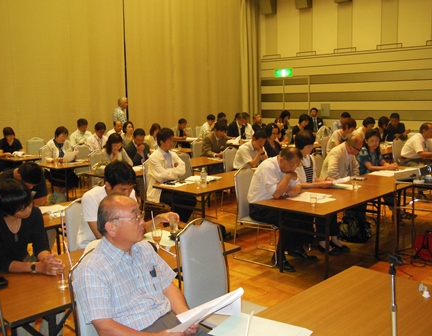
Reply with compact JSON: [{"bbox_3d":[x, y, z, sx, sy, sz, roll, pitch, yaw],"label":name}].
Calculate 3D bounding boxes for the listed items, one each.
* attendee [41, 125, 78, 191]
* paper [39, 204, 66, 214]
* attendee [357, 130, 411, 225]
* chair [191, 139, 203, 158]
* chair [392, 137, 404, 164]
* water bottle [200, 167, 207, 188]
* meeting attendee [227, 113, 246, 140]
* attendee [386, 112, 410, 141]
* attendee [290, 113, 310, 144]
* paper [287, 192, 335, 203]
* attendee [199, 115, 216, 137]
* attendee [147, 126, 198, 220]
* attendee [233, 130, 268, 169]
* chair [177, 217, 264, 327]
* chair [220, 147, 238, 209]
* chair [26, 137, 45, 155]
[{"bbox_3d":[-2.578,-0.076,8.423,0.800,1.230,0.520,7,11,44],"label":"attendee"},{"bbox_3d":[-1.520,0.367,4.549,0.300,0.008,0.240,6,11,43],"label":"paper"},{"bbox_3d":[2.153,0.103,6.601,0.750,1.220,0.500,6,11,43],"label":"attendee"},{"bbox_3d":[-0.116,-0.031,8.874,0.540,0.940,0.440,7,11,44],"label":"chair"},{"bbox_3d":[3.258,0.001,8.318,0.566,0.941,0.468,7,11,44],"label":"chair"},{"bbox_3d":[-0.147,0.122,5.833,0.066,0.216,0.066,7,11,44],"label":"water bottle"},{"bbox_3d":[0.563,-0.647,12.092,0.780,1.280,0.520,7,11,44],"label":"meeting attendee"},{"bbox_3d":[3.782,-0.501,10.596,0.520,1.260,0.680,-1,8,3],"label":"attendee"},{"bbox_3d":[2.068,-0.519,10.969,0.720,1.260,0.480,6,11,43],"label":"attendee"},{"bbox_3d":[0.977,0.297,5.093,0.439,0.012,0.419,7,11,44],"label":"paper"},{"bbox_3d":[-0.108,-0.708,12.760,0.780,1.230,0.500,6,11,43],"label":"attendee"},{"bbox_3d":[-0.516,0.172,6.296,0.819,1.331,0.526,7,11,44],"label":"attendee"},{"bbox_3d":[0.574,0.111,6.954,0.780,1.170,0.500,6,11,43],"label":"attendee"},{"bbox_3d":[0.086,0.782,2.801,0.540,0.940,0.440,7,11,44],"label":"chair"},{"bbox_3d":[0.400,0.165,7.600,0.566,0.941,0.468,7,11,44],"label":"chair"},{"bbox_3d":[-3.456,-0.141,10.103,0.540,0.940,0.440,7,11,44],"label":"chair"}]

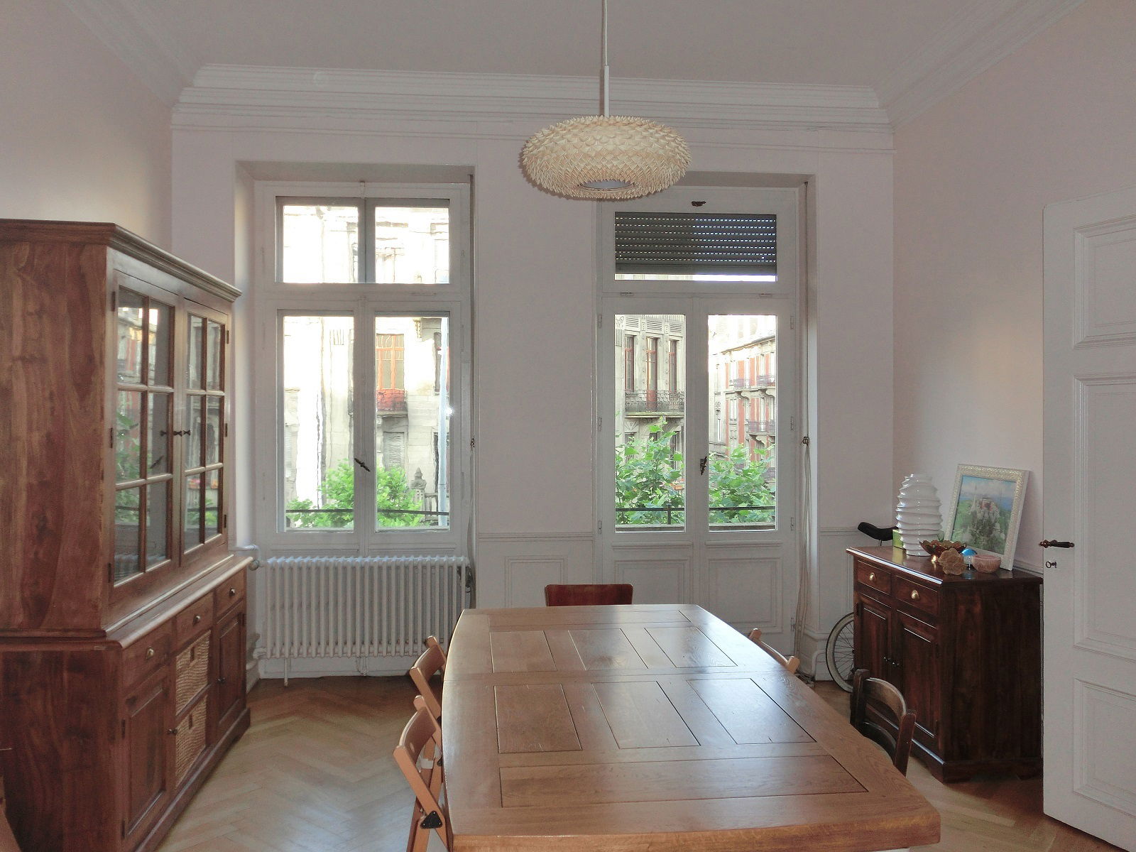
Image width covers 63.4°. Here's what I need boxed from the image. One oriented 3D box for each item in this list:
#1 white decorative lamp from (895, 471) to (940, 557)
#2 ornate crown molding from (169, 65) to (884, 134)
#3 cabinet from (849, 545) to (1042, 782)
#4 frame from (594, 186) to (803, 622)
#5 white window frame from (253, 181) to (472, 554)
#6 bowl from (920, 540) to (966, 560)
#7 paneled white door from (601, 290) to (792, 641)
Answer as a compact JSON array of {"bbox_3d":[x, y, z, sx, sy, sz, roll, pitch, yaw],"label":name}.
[{"bbox_3d":[1.813,0.456,4.745,0.222,0.404,0.222,0,0,-6],"label":"white decorative lamp"},{"bbox_3d":[-0.102,-1.811,5.119,4.120,0.190,0.240,0,0,-6],"label":"ornate crown molding"},{"bbox_3d":[1.781,1.089,4.453,0.460,0.857,1.045,0,0,-6],"label":"cabinet"},{"bbox_3d":[0.824,-0.018,5.744,1.333,2.957,0.120,0,0,-6],"label":"frame"},{"bbox_3d":[-1.225,-0.339,5.517,1.283,2.231,0.120,0,0,-6],"label":"white window frame"},{"bbox_3d":[1.824,0.614,4.481,0.212,0.092,0.212,0,0,0],"label":"bowl"},{"bbox_3d":[0.821,0.325,5.747,1.259,2.250,0.070,0,0,-6],"label":"paneled white door"}]

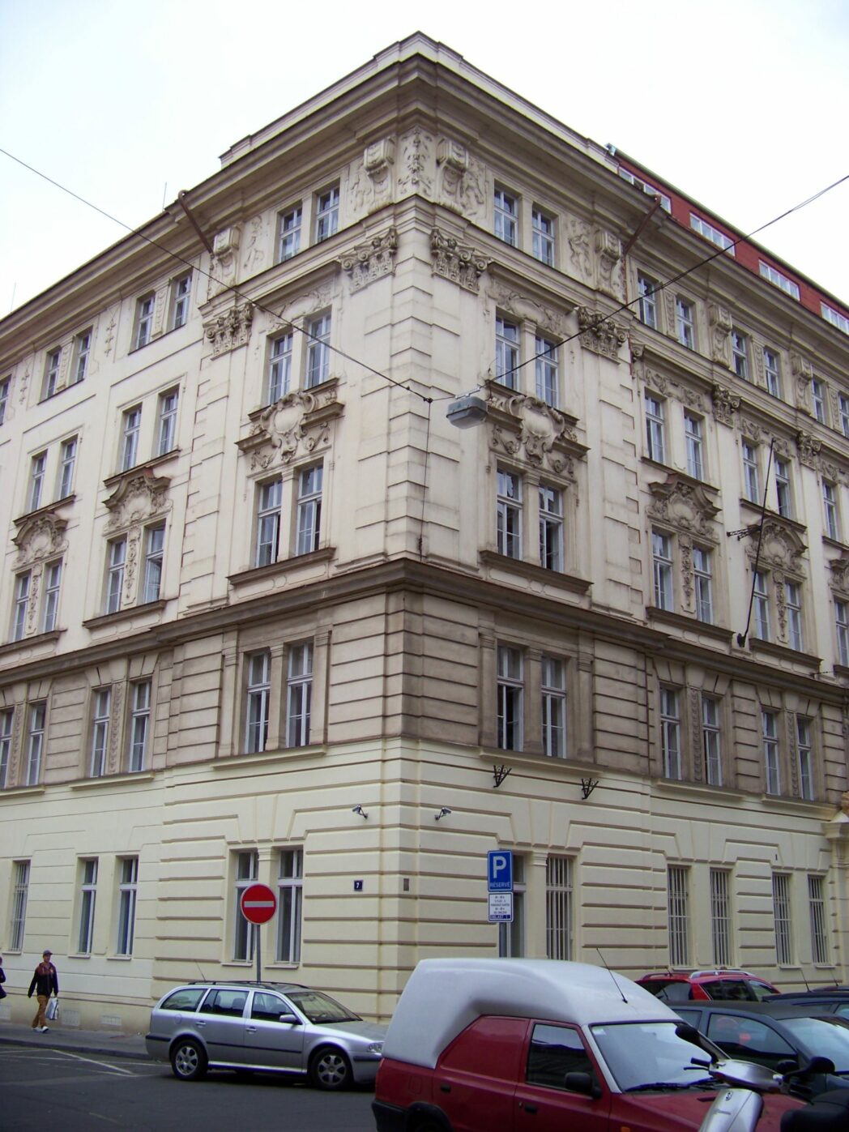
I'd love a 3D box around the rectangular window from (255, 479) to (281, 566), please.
[{"bbox_3d":[-3.541,-0.941,27.381,0.945,2.259,0.180,-15,-23,41],"label":"rectangular window"}]

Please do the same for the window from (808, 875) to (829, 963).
[{"bbox_3d":[10.504,9.485,31.644,0.876,2.232,0.180,16,-23,-39],"label":"window"}]

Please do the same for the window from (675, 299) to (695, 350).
[{"bbox_3d":[7.139,-6.615,32.723,0.900,1.630,0.200,16,-23,-40],"label":"window"}]

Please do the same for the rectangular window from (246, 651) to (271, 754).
[{"bbox_3d":[-3.598,3.004,25.951,0.970,2.300,0.200,-15,-23,41],"label":"rectangular window"}]

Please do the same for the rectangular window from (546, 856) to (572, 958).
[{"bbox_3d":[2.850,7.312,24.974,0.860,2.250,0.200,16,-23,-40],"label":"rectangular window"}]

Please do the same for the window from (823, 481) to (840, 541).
[{"bbox_3d":[12.534,-1.699,36.643,0.960,1.870,0.180,16,-23,-40],"label":"window"}]

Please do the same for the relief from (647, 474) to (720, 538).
[{"bbox_3d":[6.749,-1.634,30.526,3.100,1.220,0.380,16,-23,-39],"label":"relief"}]

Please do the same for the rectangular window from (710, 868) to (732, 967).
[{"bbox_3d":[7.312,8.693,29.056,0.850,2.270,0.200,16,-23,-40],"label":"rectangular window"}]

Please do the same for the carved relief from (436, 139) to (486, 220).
[{"bbox_3d":[0.973,-8.768,26.867,1.530,1.570,0.400,16,-23,-40],"label":"carved relief"}]

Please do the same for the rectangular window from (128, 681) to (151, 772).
[{"bbox_3d":[-6.777,3.879,28.733,0.950,2.240,0.200,-15,-23,41],"label":"rectangular window"}]

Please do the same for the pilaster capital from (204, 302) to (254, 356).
[{"bbox_3d":[-4.926,-5.818,29.495,1.650,0.980,0.400,-15,-23,41],"label":"pilaster capital"}]

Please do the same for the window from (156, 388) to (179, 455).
[{"bbox_3d":[-6.680,-3.767,31.346,0.927,1.861,0.160,-15,-23,40],"label":"window"}]

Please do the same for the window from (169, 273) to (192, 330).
[{"bbox_3d":[-6.690,-7.323,32.993,0.956,1.769,0.180,-15,-23,41],"label":"window"}]

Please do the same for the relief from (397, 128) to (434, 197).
[{"bbox_3d":[-0.201,-9.065,26.569,0.817,1.786,0.474,1,-17,1],"label":"relief"}]

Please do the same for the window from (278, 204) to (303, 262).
[{"bbox_3d":[-3.250,-8.158,29.335,0.970,1.600,0.200,-15,-23,41],"label":"window"}]

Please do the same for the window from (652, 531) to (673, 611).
[{"bbox_3d":[6.075,0.192,30.338,0.985,2.272,0.180,16,-23,-39],"label":"window"}]

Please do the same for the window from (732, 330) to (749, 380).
[{"bbox_3d":[9.218,-6.176,34.821,0.907,1.554,0.160,16,-23,-39],"label":"window"}]

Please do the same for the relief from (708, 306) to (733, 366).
[{"bbox_3d":[8.672,-6.751,34.503,0.750,1.850,0.350,16,-23,-40],"label":"relief"}]

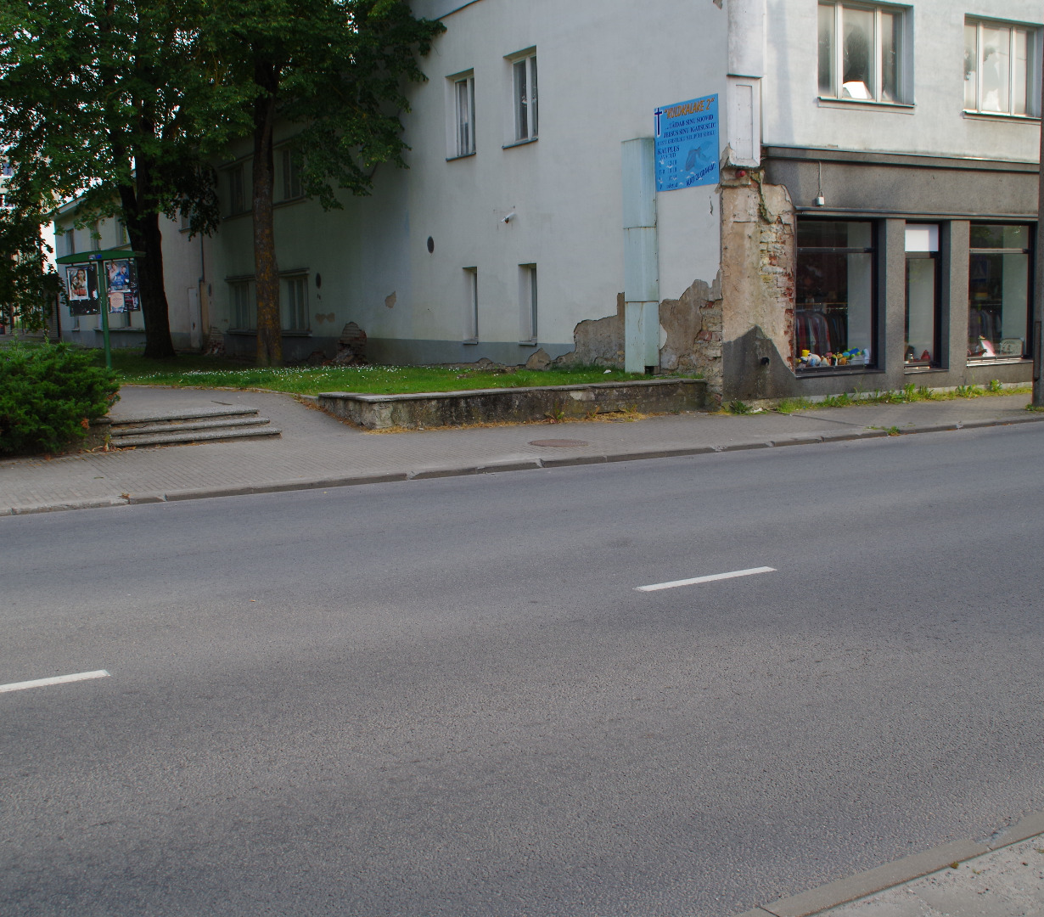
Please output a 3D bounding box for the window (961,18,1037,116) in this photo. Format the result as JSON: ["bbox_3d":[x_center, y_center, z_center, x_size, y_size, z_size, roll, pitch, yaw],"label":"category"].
[{"bbox_3d":[7.591,-6.225,21.962,1.830,1.476,0.150,-5,7,-32],"label":"window"}]

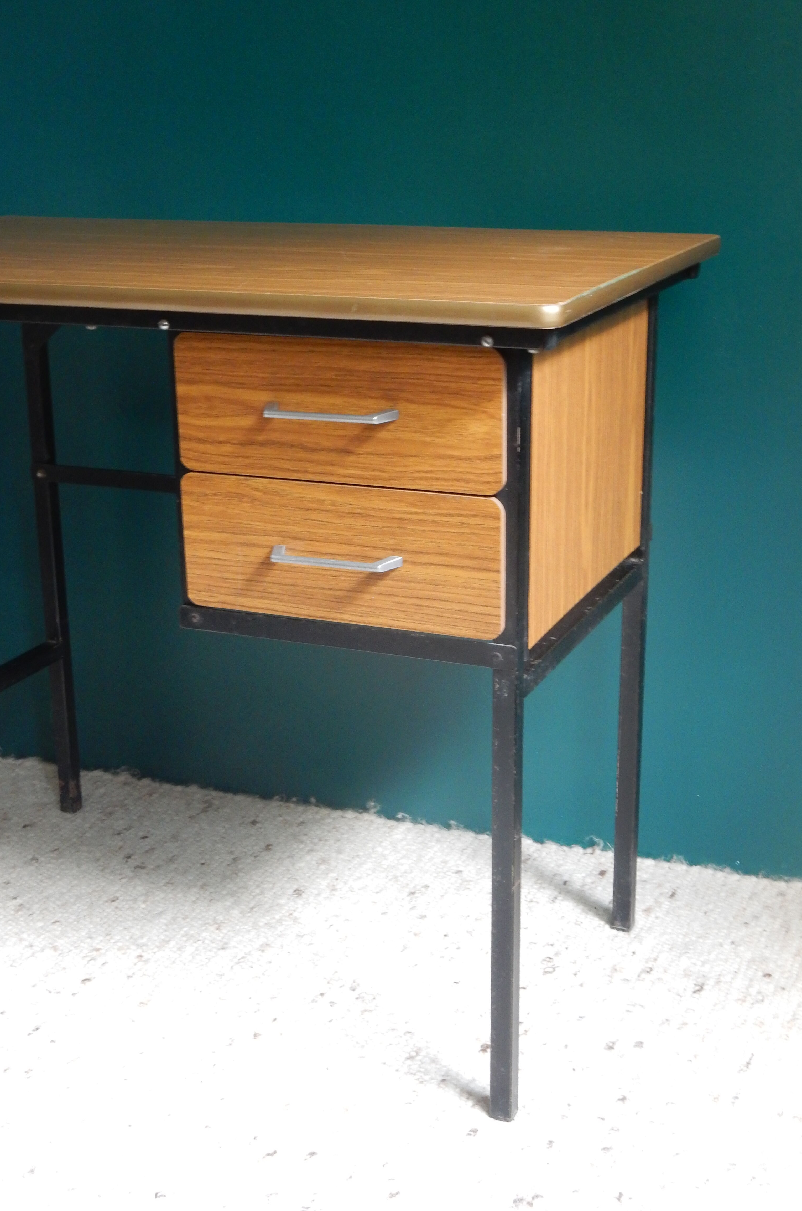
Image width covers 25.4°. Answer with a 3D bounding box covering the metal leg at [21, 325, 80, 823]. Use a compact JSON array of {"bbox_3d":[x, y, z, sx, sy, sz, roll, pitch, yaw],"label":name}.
[{"bbox_3d":[-0.437,-0.056,2.220,0.021,0.674,0.021,7,19,22],"label":"metal leg"}]

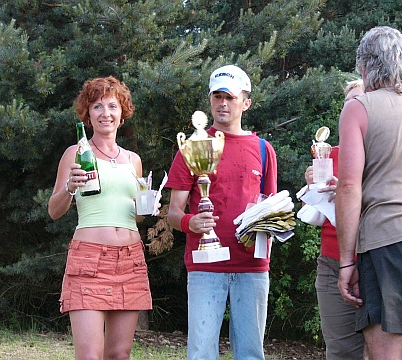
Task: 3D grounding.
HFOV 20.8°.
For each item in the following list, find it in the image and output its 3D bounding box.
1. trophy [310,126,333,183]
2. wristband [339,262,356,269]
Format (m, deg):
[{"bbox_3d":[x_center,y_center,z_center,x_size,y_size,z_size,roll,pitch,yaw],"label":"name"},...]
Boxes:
[{"bbox_3d":[0.500,-0.105,4.550,0.092,0.232,0.083,0,3,5],"label":"trophy"},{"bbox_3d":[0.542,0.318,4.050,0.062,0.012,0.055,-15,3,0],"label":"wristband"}]

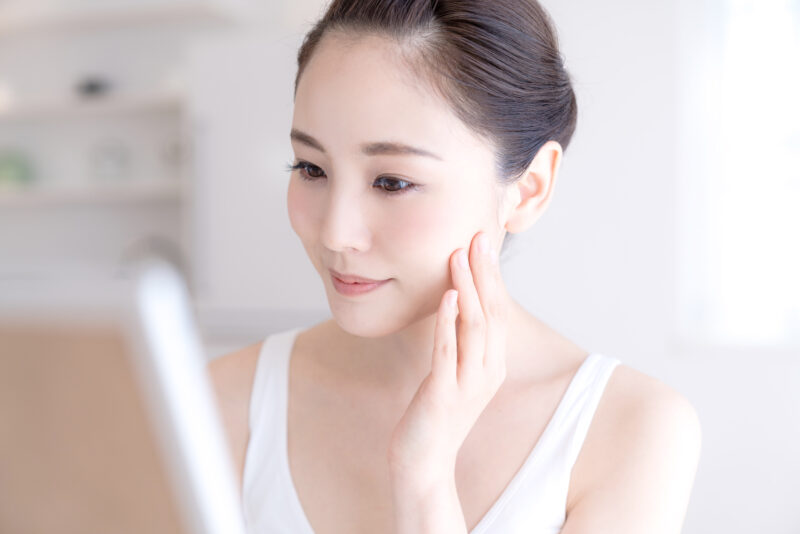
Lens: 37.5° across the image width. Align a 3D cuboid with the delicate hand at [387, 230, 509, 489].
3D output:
[{"bbox_3d":[0.033,0.062,0.780,0.077,0.172,0.056,18,-11,-35],"label":"delicate hand"}]

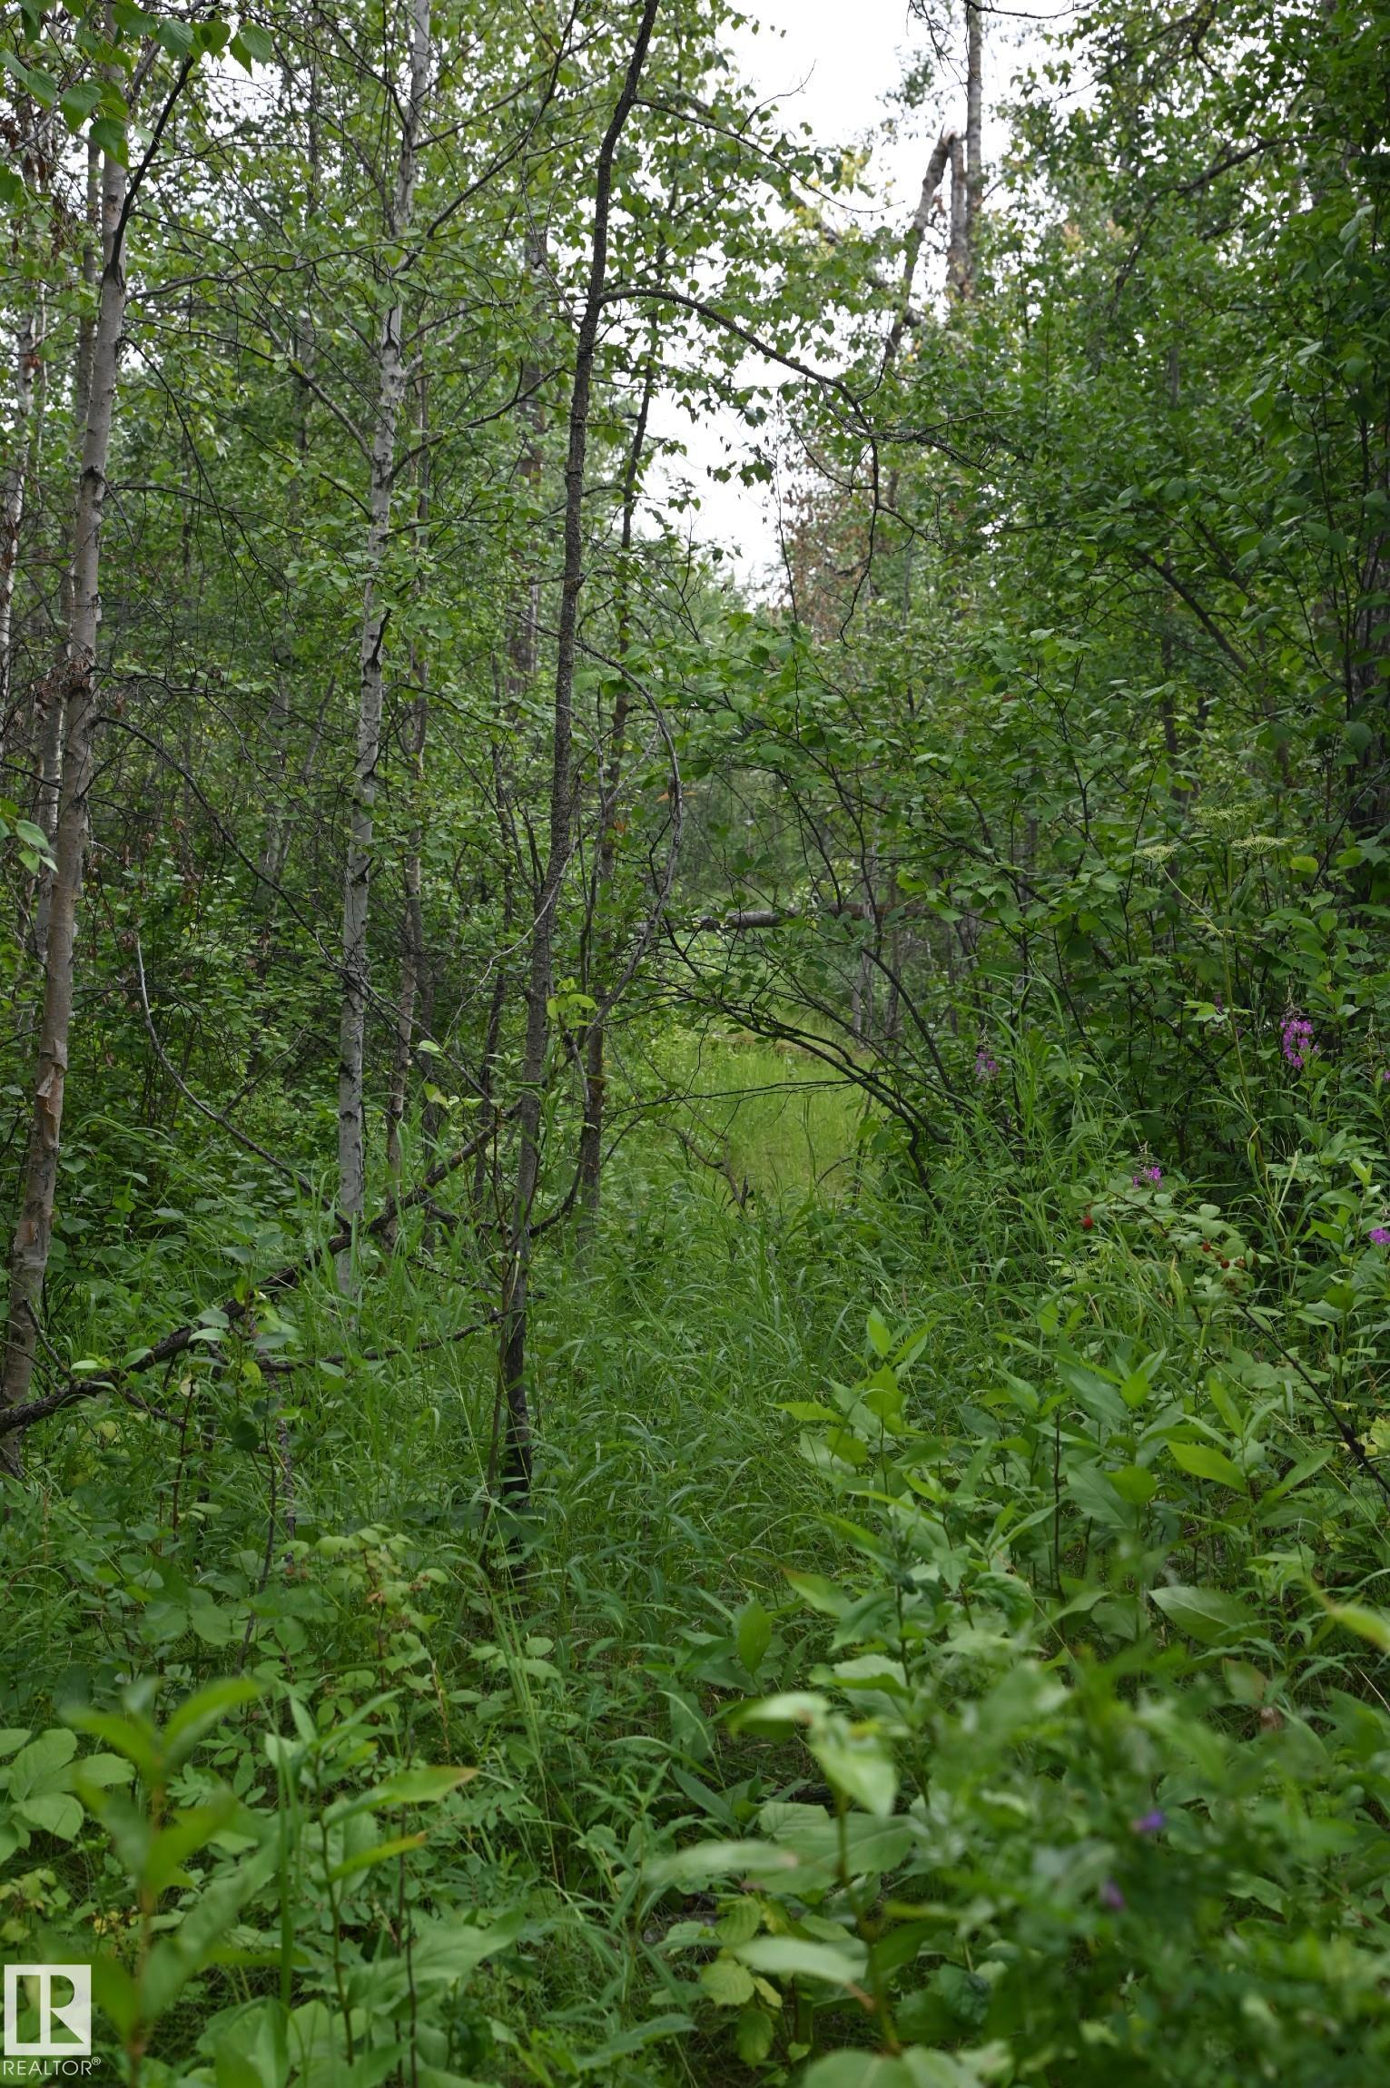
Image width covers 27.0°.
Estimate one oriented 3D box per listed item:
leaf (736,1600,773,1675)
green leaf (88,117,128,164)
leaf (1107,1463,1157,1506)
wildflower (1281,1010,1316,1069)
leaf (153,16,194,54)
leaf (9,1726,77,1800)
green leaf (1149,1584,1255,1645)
[{"bbox_3d":[0.068,0.685,3.350,0.042,0.087,0.025,0,3,0],"label":"leaf"},{"bbox_3d":[-0.748,-1.154,3.700,0.050,0.060,0.025,0,3,0],"label":"green leaf"},{"bbox_3d":[0.534,0.540,3.550,0.058,0.050,0.035,0,3,0],"label":"leaf"},{"bbox_3d":[1.124,-0.009,5.400,0.065,0.113,0.060,0,3,0],"label":"wildflower"},{"bbox_3d":[-0.664,-1.287,3.700,0.052,0.050,0.022,0,3,-6],"label":"leaf"},{"bbox_3d":[-0.698,0.771,3.100,0.060,0.022,0.100,23,53,19],"label":"leaf"},{"bbox_3d":[0.569,0.640,3.250,0.125,0.065,0.025,23,-31,22],"label":"green leaf"}]

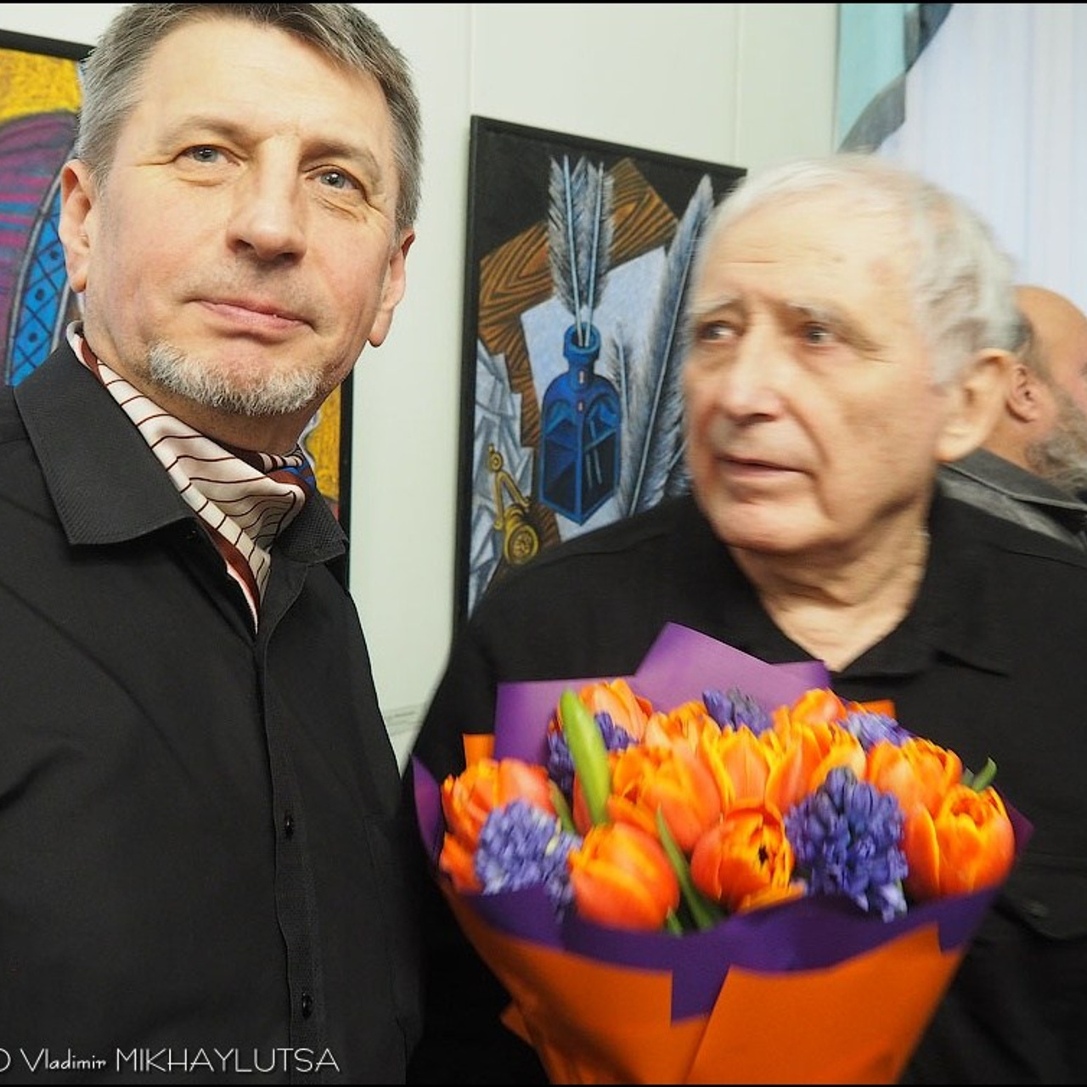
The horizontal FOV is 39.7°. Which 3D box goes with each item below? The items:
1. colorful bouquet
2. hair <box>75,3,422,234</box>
[{"bbox_3d":[0.094,0.262,0.760,0.300,0.420,0.260,-1,15,5],"label":"colorful bouquet"},{"bbox_3d":[-0.153,-0.212,0.785,0.175,0.170,0.200,9,0,-20],"label":"hair"}]

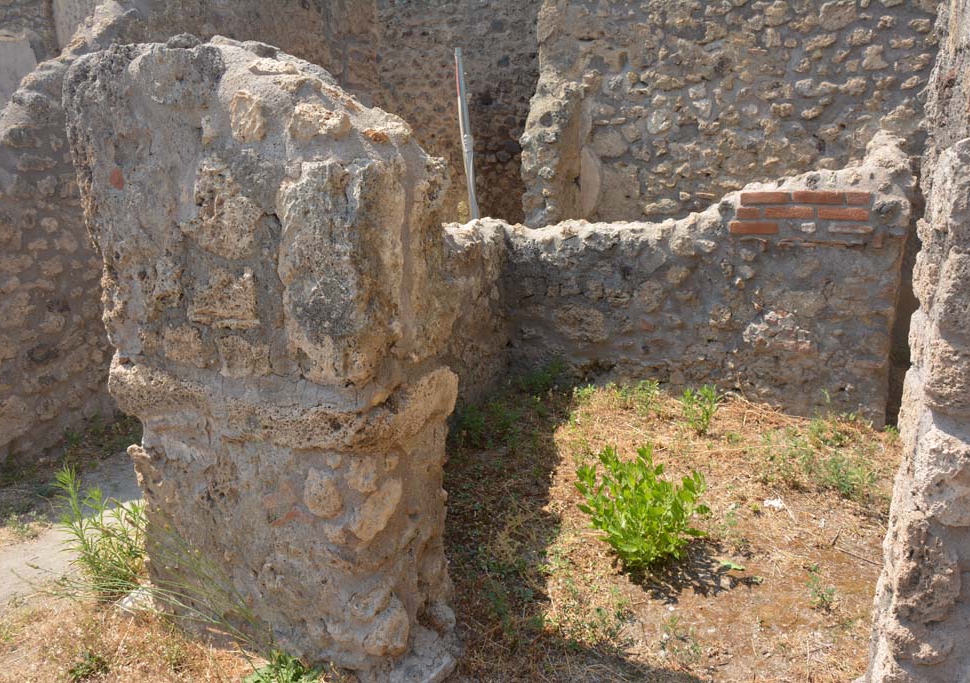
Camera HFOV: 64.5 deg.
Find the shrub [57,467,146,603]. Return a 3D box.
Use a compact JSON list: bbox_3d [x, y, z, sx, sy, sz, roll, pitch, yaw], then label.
[{"bbox_3d":[-1.341,0.657,2.677,0.314,0.459,0.283,0,12,0],"label":"shrub"}]

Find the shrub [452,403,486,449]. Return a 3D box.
[{"bbox_3d":[-0.077,0.421,3.816,0.194,0.183,0.175,0,11,-1],"label":"shrub"}]

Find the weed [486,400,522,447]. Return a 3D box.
[{"bbox_3d":[0.092,0.404,3.845,0.196,0.206,0.176,0,11,1],"label":"weed"}]

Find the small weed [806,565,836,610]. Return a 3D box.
[{"bbox_3d":[1.021,0.746,2.331,0.088,0.102,0.079,5,12,25],"label":"small weed"}]

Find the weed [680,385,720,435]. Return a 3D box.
[{"bbox_3d":[1.133,0.357,4.056,0.210,0.219,0.179,3,11,16],"label":"weed"}]

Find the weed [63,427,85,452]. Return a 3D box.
[{"bbox_3d":[-2.175,0.522,4.068,0.117,0.119,0.105,0,12,0],"label":"weed"}]

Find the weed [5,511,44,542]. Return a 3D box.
[{"bbox_3d":[-1.692,0.675,2.822,0.124,0.057,0.111,-7,13,-32],"label":"weed"}]

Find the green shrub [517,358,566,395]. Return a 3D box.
[{"bbox_3d":[0.360,0.217,4.894,0.306,0.212,0.260,0,12,0],"label":"green shrub"}]

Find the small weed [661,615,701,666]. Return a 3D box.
[{"bbox_3d":[0.598,0.905,2.338,0.125,0.110,0.125,0,12,0],"label":"small weed"}]

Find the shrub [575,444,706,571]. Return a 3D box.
[{"bbox_3d":[0.602,0.615,2.935,0.512,0.428,0.512,0,12,0],"label":"shrub"}]

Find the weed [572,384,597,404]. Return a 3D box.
[{"bbox_3d":[0.598,0.318,4.614,0.168,0.087,0.151,1,11,7],"label":"weed"}]

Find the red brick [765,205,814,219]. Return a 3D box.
[{"bbox_3d":[1.782,-0.757,4.506,0.260,0.067,0.120,4,13,17],"label":"red brick"}]

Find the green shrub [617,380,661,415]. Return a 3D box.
[{"bbox_3d":[0.944,0.337,4.691,0.269,0.212,0.215,0,12,0],"label":"green shrub"}]

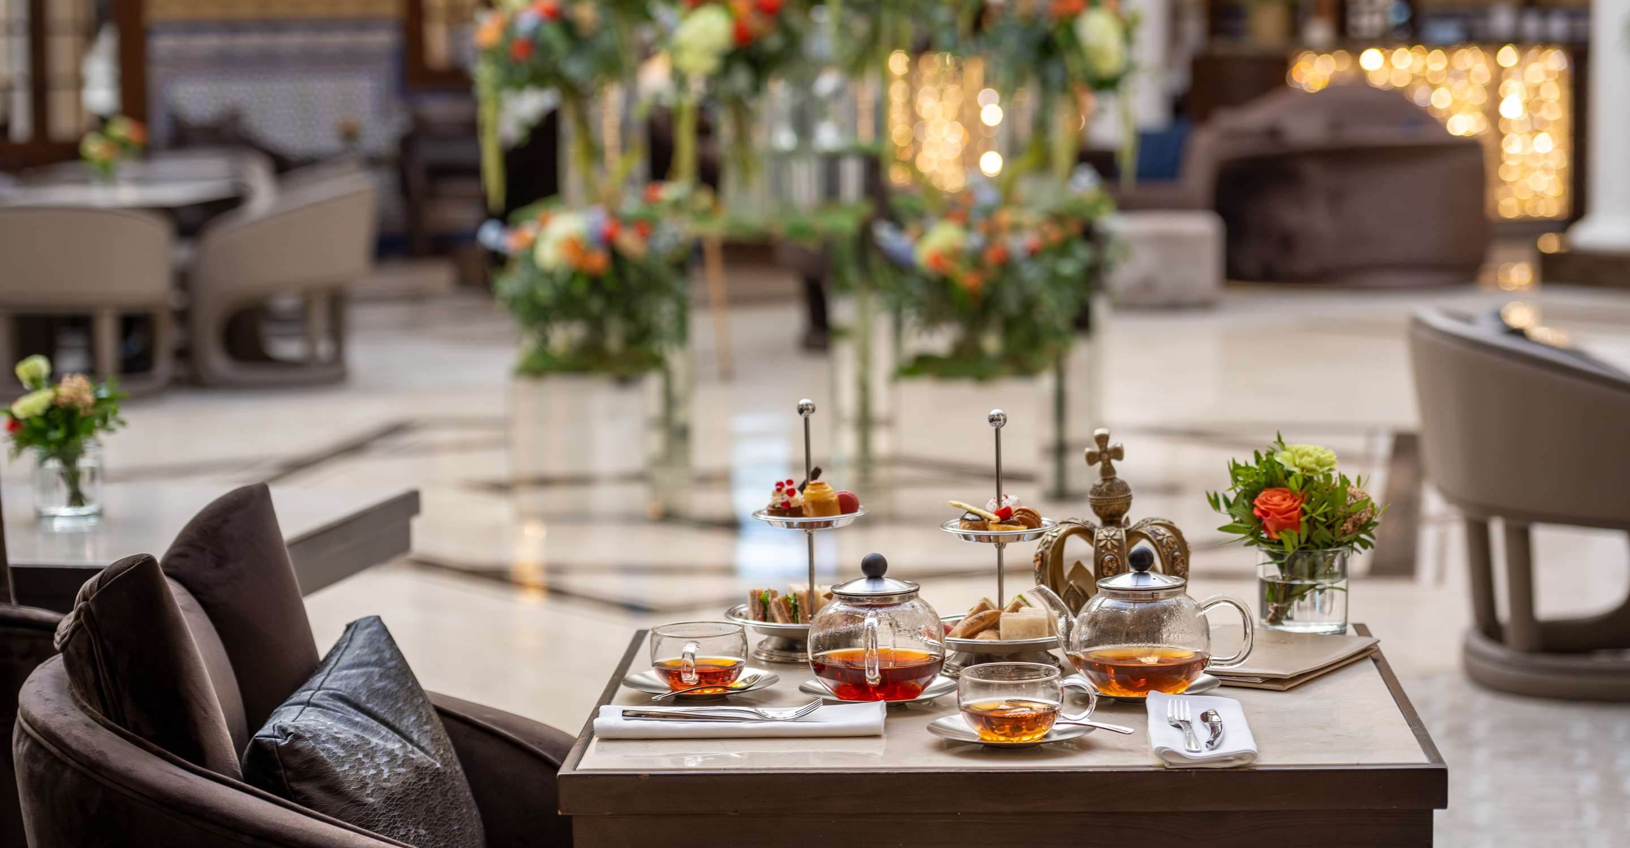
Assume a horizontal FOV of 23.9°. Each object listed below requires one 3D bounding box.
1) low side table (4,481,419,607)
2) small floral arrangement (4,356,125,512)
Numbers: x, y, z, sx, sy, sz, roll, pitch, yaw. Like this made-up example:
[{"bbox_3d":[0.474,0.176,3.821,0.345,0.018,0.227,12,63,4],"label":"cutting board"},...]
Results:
[{"bbox_3d":[-0.984,0.491,5.017,0.760,0.730,0.746,0,6,11],"label":"low side table"},{"bbox_3d":[-1.054,0.014,5.405,0.160,0.212,0.165,0,6,3],"label":"small floral arrangement"}]

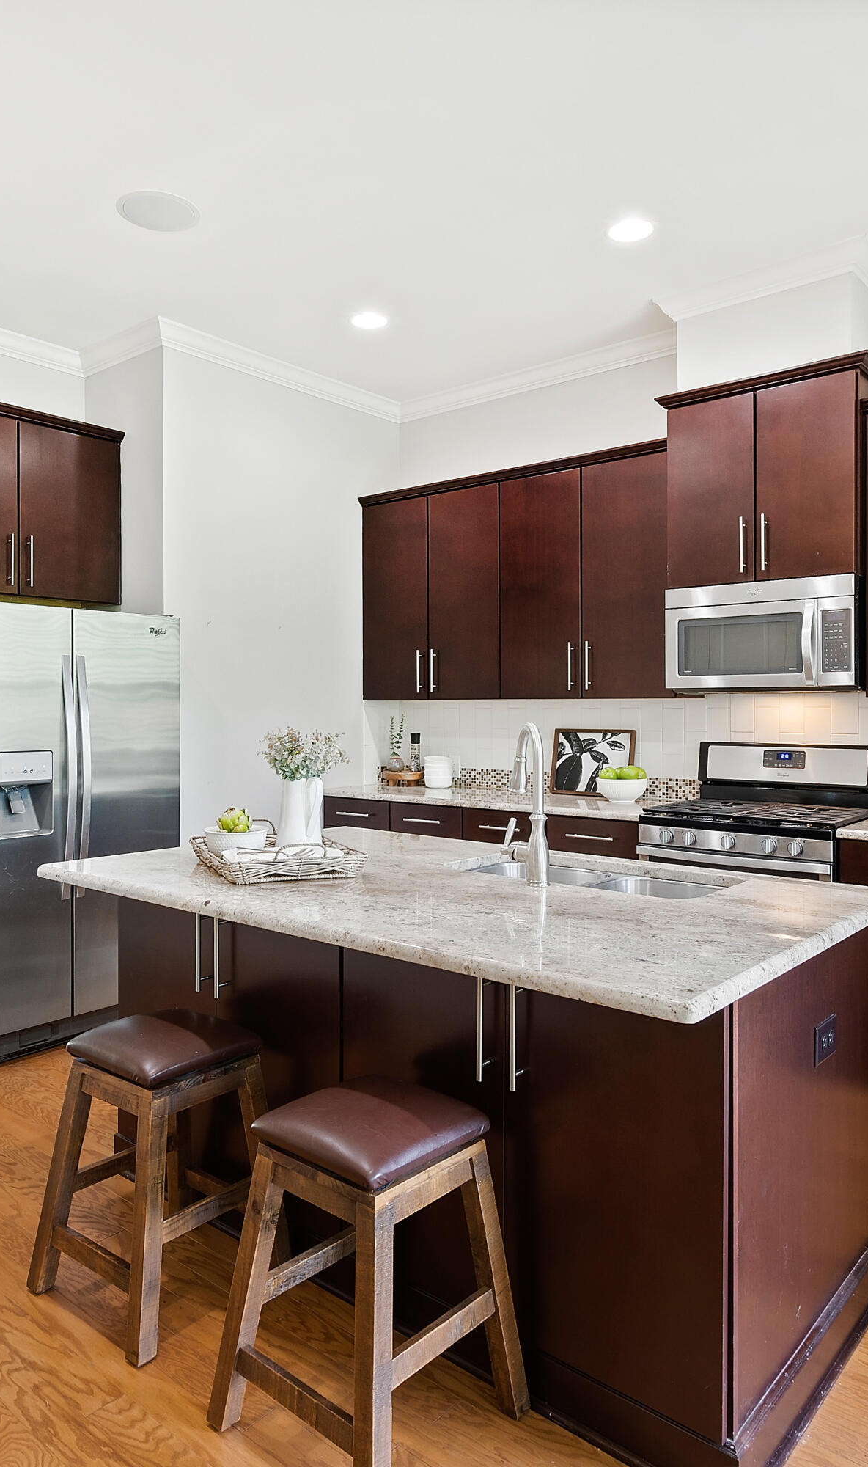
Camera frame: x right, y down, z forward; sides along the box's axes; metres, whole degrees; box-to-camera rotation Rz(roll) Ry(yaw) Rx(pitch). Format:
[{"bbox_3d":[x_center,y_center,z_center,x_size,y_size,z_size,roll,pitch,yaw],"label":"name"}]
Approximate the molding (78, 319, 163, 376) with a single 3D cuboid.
[{"bbox_3d":[-1.494,-1.828,4.361,0.711,0.085,0.083,1,1,40],"label":"molding"}]

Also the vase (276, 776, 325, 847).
[{"bbox_3d":[-0.405,0.227,2.715,0.150,0.213,0.122,1,1,37],"label":"vase"}]

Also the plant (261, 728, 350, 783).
[{"bbox_3d":[-0.398,0.069,2.831,0.250,0.170,0.240,0,1,0],"label":"plant"}]

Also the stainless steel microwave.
[{"bbox_3d":[1.445,-0.401,3.908,0.784,0.433,0.430,1,1,41],"label":"stainless steel microwave"}]

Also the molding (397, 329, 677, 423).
[{"bbox_3d":[0.501,-1.845,4.776,1.870,0.088,0.083,1,1,40],"label":"molding"}]

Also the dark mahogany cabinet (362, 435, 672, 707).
[{"bbox_3d":[0.425,-0.754,4.829,1.971,1.154,0.365,1,1,41],"label":"dark mahogany cabinet"}]

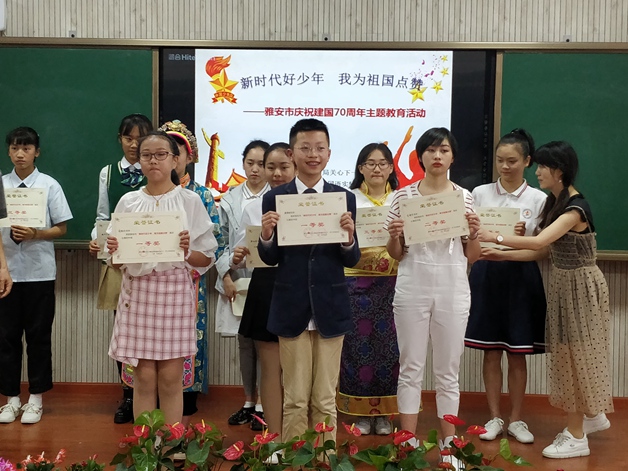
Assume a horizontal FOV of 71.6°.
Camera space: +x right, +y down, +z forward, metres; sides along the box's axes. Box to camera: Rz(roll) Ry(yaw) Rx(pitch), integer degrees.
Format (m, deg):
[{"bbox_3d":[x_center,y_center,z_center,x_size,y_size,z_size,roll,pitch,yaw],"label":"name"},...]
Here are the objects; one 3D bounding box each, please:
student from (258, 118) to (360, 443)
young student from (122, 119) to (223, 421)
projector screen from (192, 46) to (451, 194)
[{"bbox_3d":[-0.020,0.243,1.920,0.460,1.517,0.360,1,1,3],"label":"student"},{"bbox_3d":[-0.741,0.204,2.280,0.500,1.613,0.360,1,1,6],"label":"young student"},{"bbox_3d":[0.057,-0.538,2.610,1.547,1.160,0.060,1,1,1],"label":"projector screen"}]

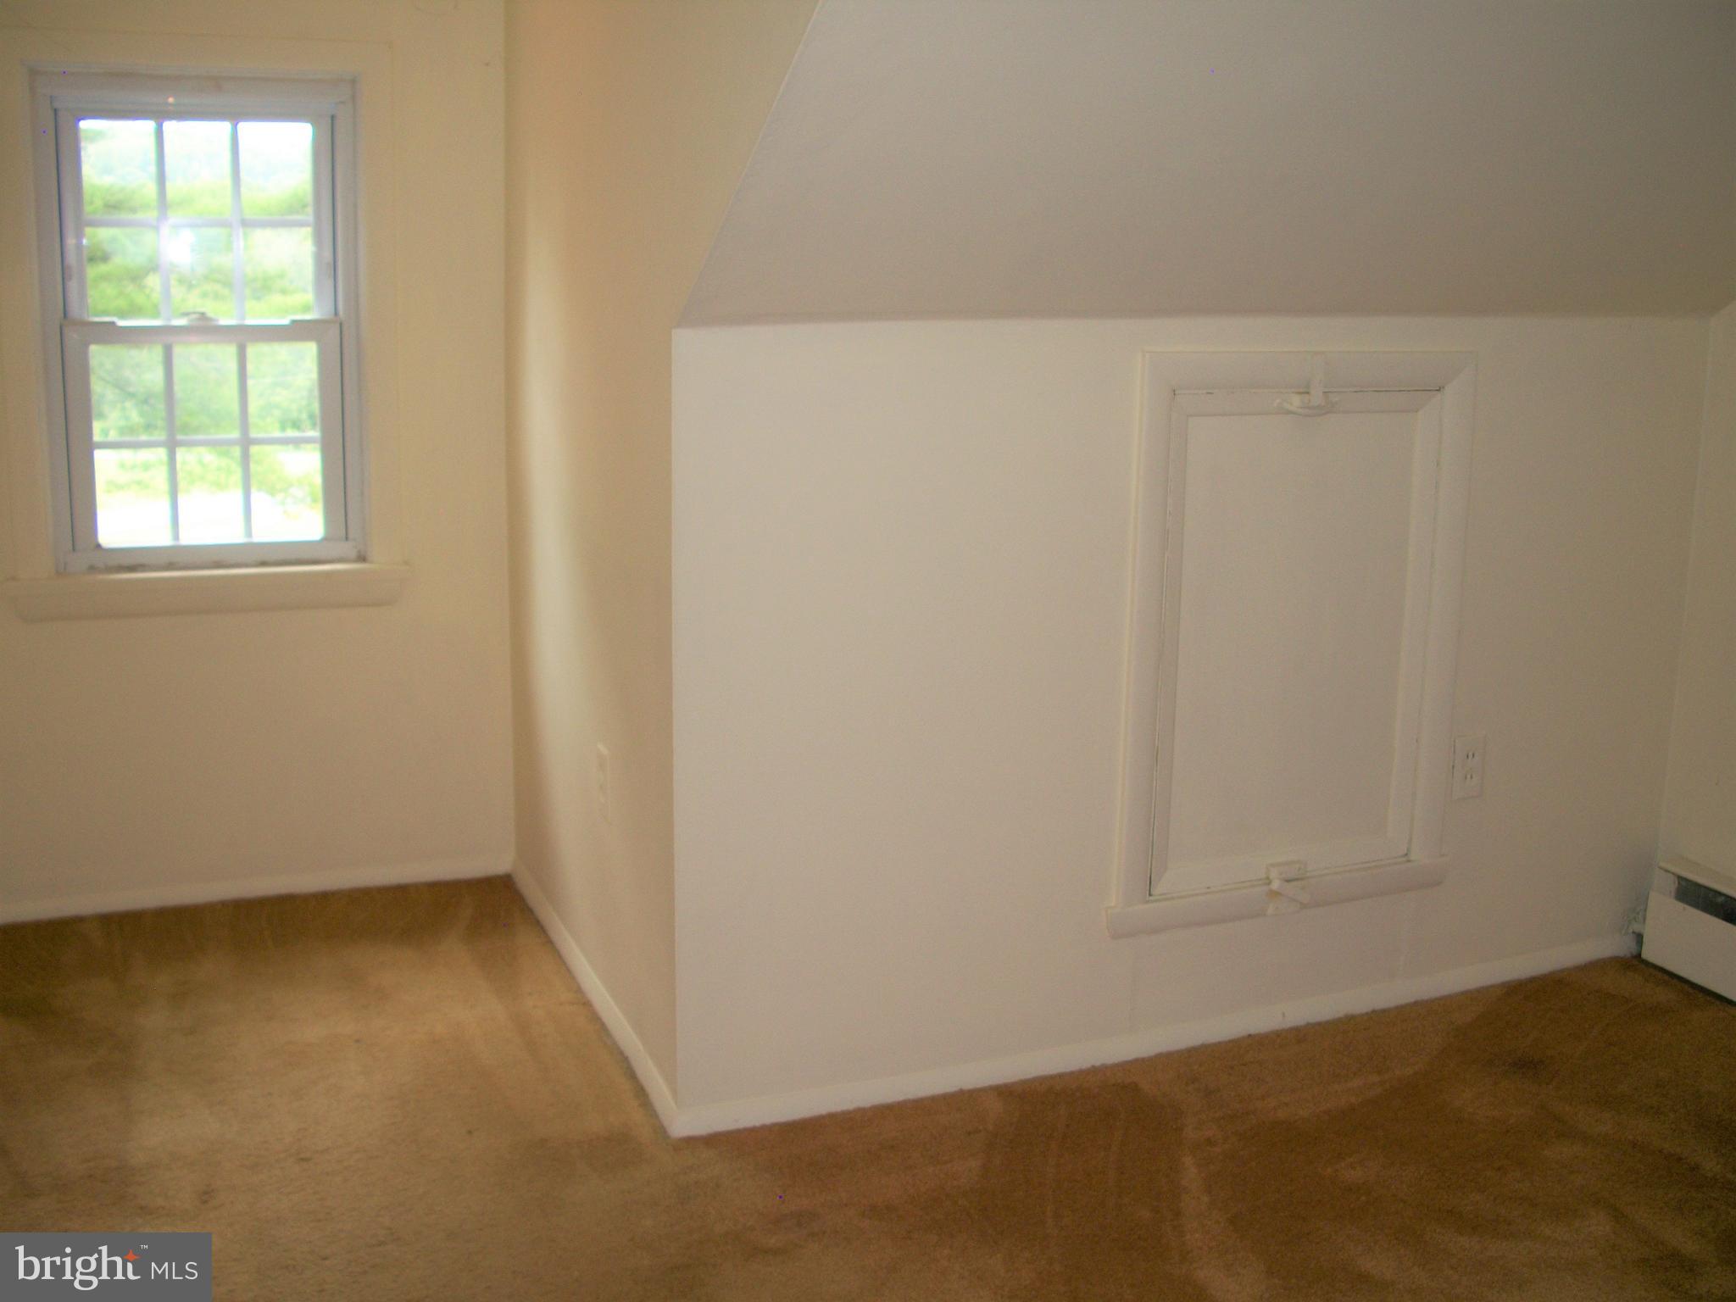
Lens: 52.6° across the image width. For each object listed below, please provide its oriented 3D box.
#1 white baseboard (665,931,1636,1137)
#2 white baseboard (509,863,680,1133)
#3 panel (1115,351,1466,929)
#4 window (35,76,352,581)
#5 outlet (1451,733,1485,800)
[{"bbox_3d":[0.584,0.646,2.999,1.900,0.047,0.016,-4,13,-22],"label":"white baseboard"},{"bbox_3d":[-0.531,0.588,3.222,0.016,0.047,1.279,-4,13,-22],"label":"white baseboard"},{"bbox_3d":[0.705,-0.018,2.891,0.660,0.932,0.040,-4,13,-22],"label":"panel"},{"bbox_3d":[-1.282,-0.635,3.390,0.568,0.920,0.090,-4,13,-22],"label":"window"},{"bbox_3d":[1.062,0.206,3.104,0.070,0.115,0.008,-4,13,-22],"label":"outlet"}]

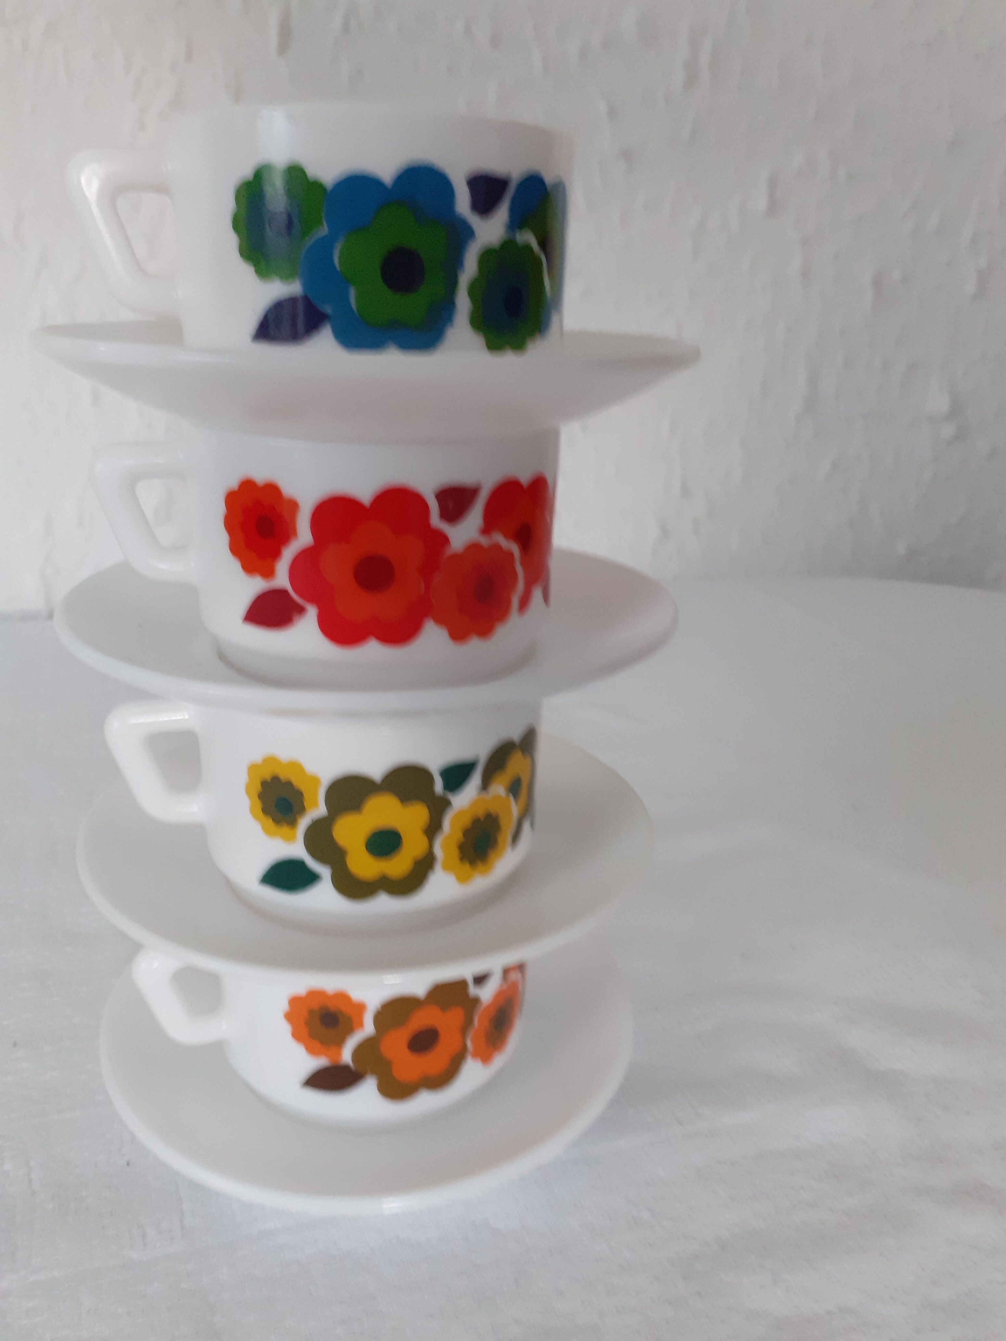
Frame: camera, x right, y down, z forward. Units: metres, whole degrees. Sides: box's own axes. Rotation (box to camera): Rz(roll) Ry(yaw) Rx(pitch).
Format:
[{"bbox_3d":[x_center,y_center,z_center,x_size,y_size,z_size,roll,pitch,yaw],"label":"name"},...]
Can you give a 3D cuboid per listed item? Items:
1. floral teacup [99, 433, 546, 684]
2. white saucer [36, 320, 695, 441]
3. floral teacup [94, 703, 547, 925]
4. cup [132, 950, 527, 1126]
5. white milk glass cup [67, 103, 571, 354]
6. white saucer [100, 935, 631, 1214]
[{"bbox_3d":[-0.040,-0.030,0.242,0.102,0.053,0.081,-1,21,-8],"label":"floral teacup"},{"bbox_3d":[-0.029,-0.064,0.229,0.140,0.020,0.140,2,21,-1],"label":"white saucer"},{"bbox_3d":[-0.043,0.023,0.259,0.102,0.053,0.081,-5,22,-18],"label":"floral teacup"},{"bbox_3d":[-0.043,0.078,0.274,0.102,0.053,0.081,-9,23,-26],"label":"cup"},{"bbox_3d":[-0.038,-0.084,0.220,0.102,0.053,0.081,1,21,-3],"label":"white milk glass cup"},{"bbox_3d":[-0.034,0.097,0.286,0.140,0.020,0.140,2,21,-1],"label":"white saucer"}]

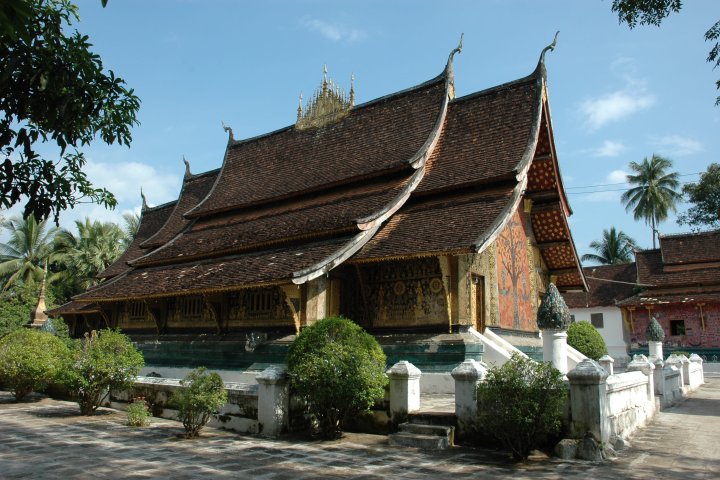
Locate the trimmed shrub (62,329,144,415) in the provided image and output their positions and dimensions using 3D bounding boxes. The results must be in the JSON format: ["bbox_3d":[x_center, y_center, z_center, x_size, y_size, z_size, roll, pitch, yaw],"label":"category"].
[{"bbox_3d":[-6.199,3.096,12.782,1.989,1.931,1.989,-7,-14,35],"label":"trimmed shrub"}]

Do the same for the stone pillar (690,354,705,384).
[{"bbox_3d":[17.137,6.587,27.502,0.550,1.450,0.550,-7,-14,35],"label":"stone pillar"}]

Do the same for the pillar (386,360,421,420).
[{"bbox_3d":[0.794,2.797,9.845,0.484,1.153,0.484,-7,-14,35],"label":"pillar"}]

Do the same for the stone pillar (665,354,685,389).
[{"bbox_3d":[11.667,5.008,20.002,0.550,1.450,0.550,-7,-14,35],"label":"stone pillar"}]

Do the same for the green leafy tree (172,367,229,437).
[{"bbox_3d":[-2.998,3.002,10.053,1.070,1.300,1.000,1,-11,0],"label":"green leafy tree"}]

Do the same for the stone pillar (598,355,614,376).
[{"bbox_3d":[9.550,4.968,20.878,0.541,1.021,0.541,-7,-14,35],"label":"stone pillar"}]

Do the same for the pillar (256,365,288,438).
[{"bbox_3d":[-1.644,2.944,9.965,0.449,1.260,0.449,-7,-14,35],"label":"pillar"}]

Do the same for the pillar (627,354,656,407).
[{"bbox_3d":[7.414,3.688,14.159,0.632,1.342,0.632,-7,-14,35],"label":"pillar"}]

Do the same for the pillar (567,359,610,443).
[{"bbox_3d":[3.999,2.866,9.456,0.550,1.480,0.550,-7,-14,35],"label":"pillar"}]

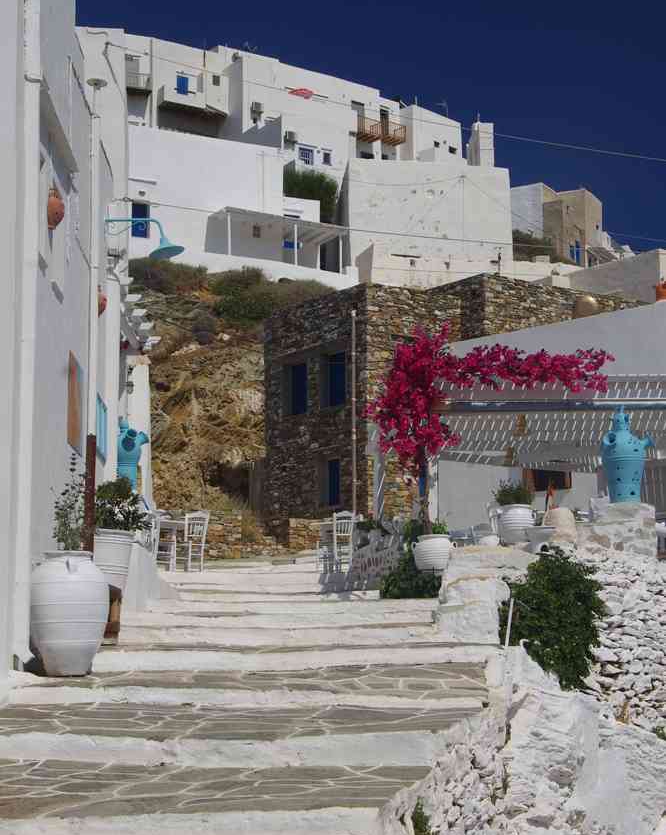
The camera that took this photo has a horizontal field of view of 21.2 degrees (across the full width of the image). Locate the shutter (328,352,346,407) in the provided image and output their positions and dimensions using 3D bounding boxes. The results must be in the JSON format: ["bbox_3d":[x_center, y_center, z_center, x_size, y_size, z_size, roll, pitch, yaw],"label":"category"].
[{"bbox_3d":[0.107,-0.903,42.200,0.080,1.270,0.840,3,-7,-28],"label":"shutter"}]

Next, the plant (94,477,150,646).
[{"bbox_3d":[-1.991,1.362,16.800,0.540,1.600,0.520,0,-6,0],"label":"plant"}]

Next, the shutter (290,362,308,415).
[{"bbox_3d":[-0.830,-0.719,44.000,0.080,1.270,0.800,3,-7,-28],"label":"shutter"}]

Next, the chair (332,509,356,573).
[{"bbox_3d":[0.133,1.829,26.200,0.410,0.900,0.430,3,-7,-30],"label":"chair"}]

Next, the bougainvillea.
[{"bbox_3d":[2.000,0.026,22.700,3.100,2.450,1.400,0,-6,0],"label":"bougainvillea"}]

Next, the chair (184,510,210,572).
[{"bbox_3d":[-2.058,1.829,26.200,0.410,0.900,0.430,4,-7,-35],"label":"chair"}]

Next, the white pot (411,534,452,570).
[{"bbox_3d":[1.248,1.698,22.500,0.520,0.480,0.480,0,-6,0],"label":"white pot"}]

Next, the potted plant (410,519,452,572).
[{"bbox_3d":[1.248,1.622,22.500,0.520,0.670,0.500,0,-6,0],"label":"potted plant"}]

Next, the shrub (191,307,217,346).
[{"bbox_3d":[-4.084,-2.869,56.000,0.850,1.100,0.850,0,-6,0],"label":"shrub"}]

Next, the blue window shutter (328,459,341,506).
[{"bbox_3d":[0.036,1.548,42.300,0.080,1.140,0.650,3,-7,-28],"label":"blue window shutter"}]

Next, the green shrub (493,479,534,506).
[{"bbox_3d":[2.185,0.908,21.500,0.500,0.350,0.480,0,-6,0],"label":"green shrub"}]

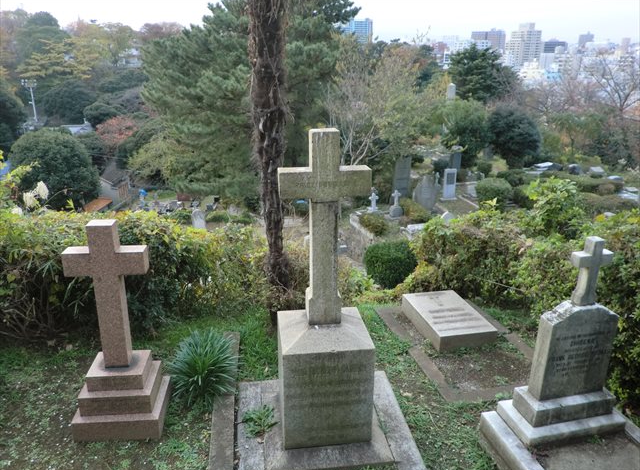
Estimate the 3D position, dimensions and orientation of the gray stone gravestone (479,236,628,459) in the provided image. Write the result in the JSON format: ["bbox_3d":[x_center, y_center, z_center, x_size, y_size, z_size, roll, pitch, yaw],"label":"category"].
[{"bbox_3d":[1.975,0.784,3.672,0.874,1.583,0.428,-4,20,-11],"label":"gray stone gravestone"}]

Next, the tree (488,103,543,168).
[{"bbox_3d":[13.827,-6.964,34.013,3.705,4.506,3.628,8,20,21],"label":"tree"}]

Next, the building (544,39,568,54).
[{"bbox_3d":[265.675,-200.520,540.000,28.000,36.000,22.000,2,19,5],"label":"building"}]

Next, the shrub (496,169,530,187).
[{"bbox_3d":[7.830,-2.249,19.467,1.313,0.786,1.182,-2,18,-8],"label":"shrub"}]

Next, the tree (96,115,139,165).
[{"bbox_3d":[-23.169,-10.698,55.000,4.800,6.000,4.800,0,19,0],"label":"tree"}]

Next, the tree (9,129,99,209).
[{"bbox_3d":[-21.622,-5.166,39.023,7.083,6.636,6.937,-10,21,-28],"label":"tree"}]

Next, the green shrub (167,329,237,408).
[{"bbox_3d":[-1.012,1.148,4.104,0.595,0.506,0.595,0,19,0],"label":"green shrub"}]

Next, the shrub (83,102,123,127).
[{"bbox_3d":[-31.661,-17.552,70.061,5.351,4.219,5.083,-2,18,-8],"label":"shrub"}]

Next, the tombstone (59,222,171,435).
[{"bbox_3d":[-1.321,0.591,3.100,0.530,1.405,0.472,-1,19,-7],"label":"tombstone"}]

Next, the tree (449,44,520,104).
[{"bbox_3d":[16.084,-14.813,47.000,7.000,8.500,6.500,0,19,0],"label":"tree"}]

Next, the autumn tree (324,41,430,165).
[{"bbox_3d":[2.880,-6.600,24.500,5.100,7.200,4.800,0,19,0],"label":"autumn tree"}]

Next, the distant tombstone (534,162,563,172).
[{"bbox_3d":[11.252,-3.367,23.690,0.994,0.328,0.696,-2,18,-8],"label":"distant tombstone"}]

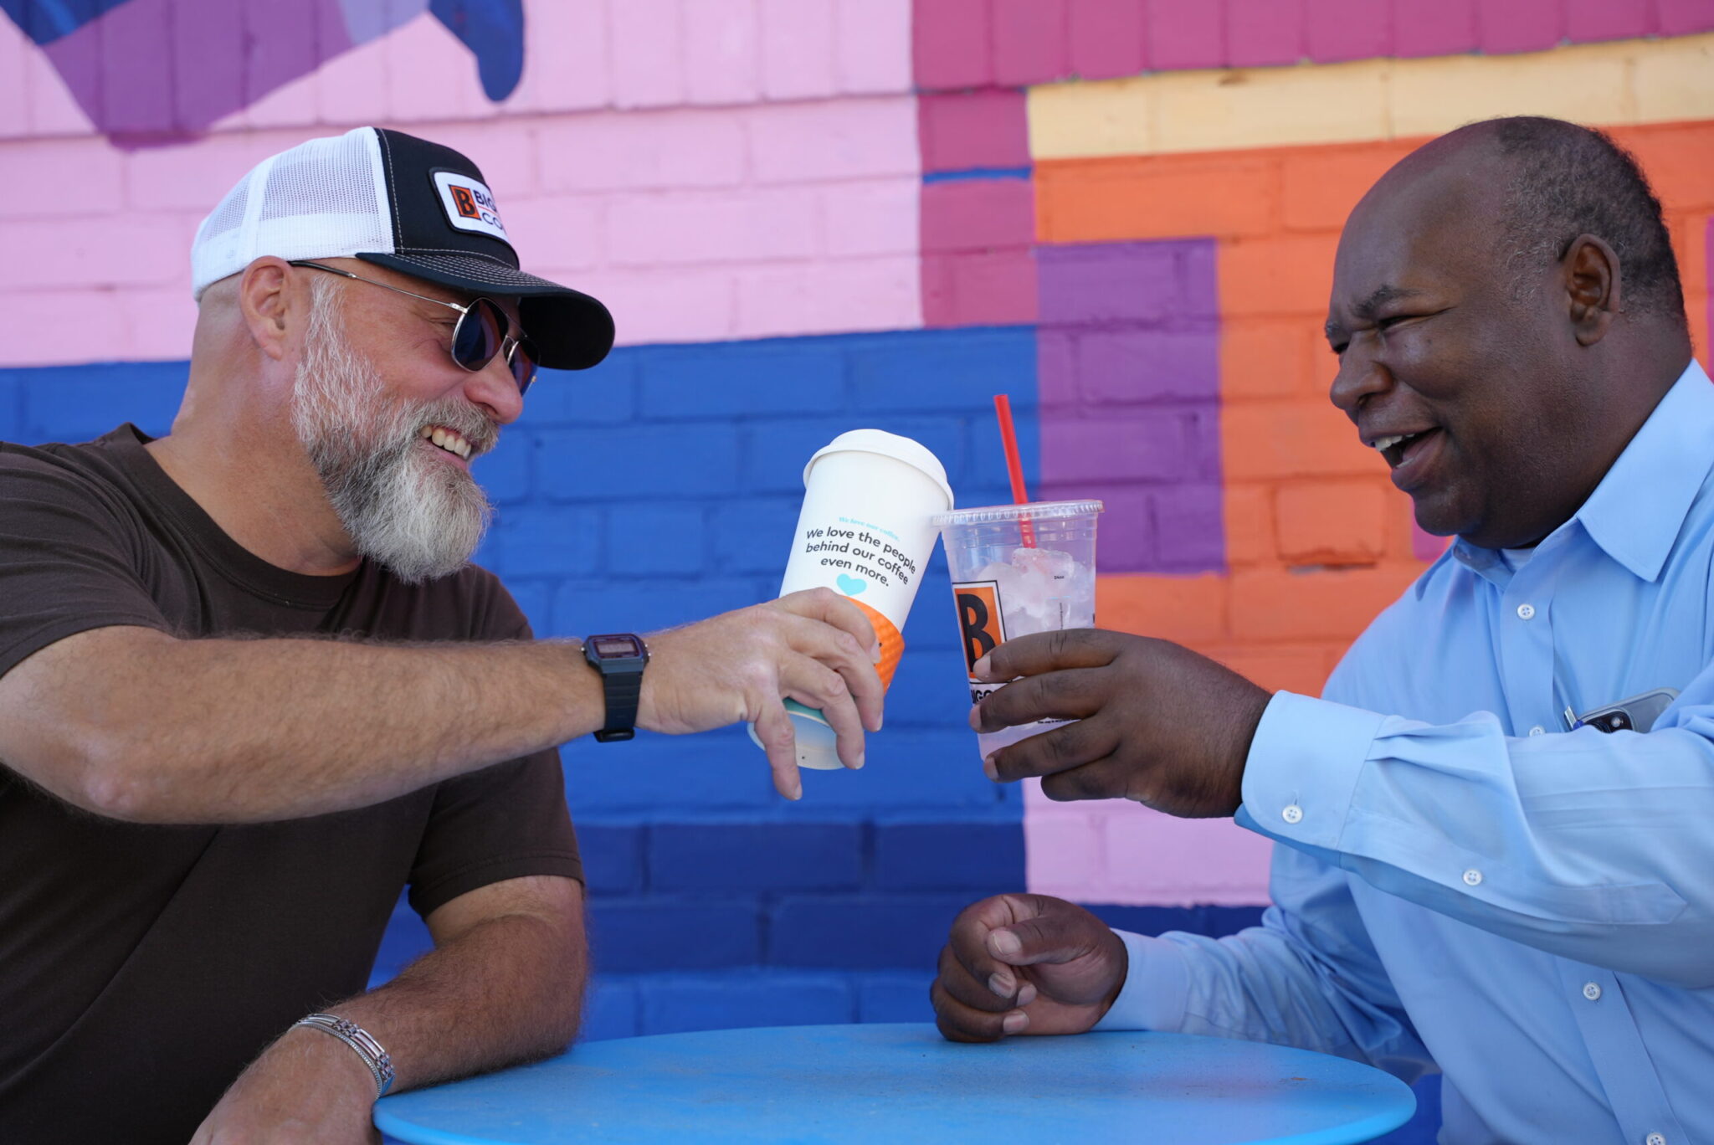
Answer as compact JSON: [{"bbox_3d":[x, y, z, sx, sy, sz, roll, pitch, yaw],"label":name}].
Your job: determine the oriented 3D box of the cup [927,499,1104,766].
[{"bbox_3d":[0.101,0.037,1.680,0.102,0.150,0.102,-5,1,0],"label":"cup"}]

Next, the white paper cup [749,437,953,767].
[{"bbox_3d":[-0.007,0.017,1.704,0.095,0.195,0.095,13,-30,8],"label":"white paper cup"}]

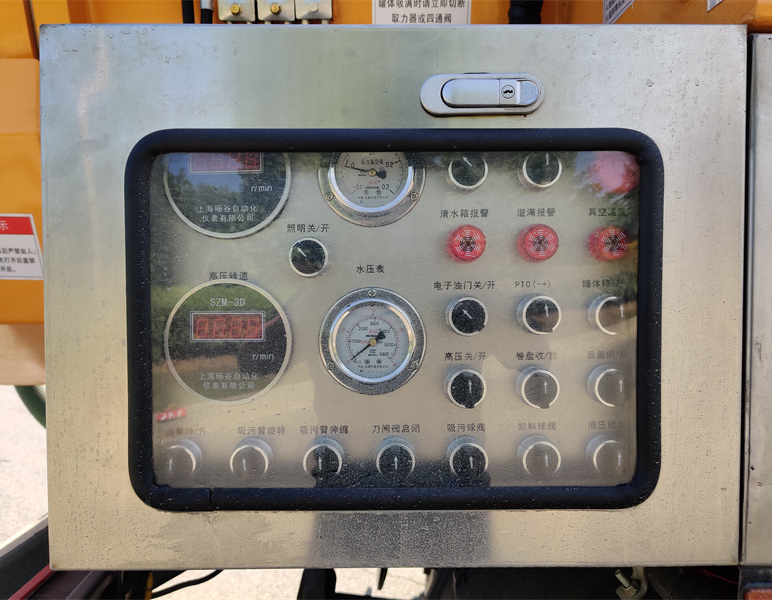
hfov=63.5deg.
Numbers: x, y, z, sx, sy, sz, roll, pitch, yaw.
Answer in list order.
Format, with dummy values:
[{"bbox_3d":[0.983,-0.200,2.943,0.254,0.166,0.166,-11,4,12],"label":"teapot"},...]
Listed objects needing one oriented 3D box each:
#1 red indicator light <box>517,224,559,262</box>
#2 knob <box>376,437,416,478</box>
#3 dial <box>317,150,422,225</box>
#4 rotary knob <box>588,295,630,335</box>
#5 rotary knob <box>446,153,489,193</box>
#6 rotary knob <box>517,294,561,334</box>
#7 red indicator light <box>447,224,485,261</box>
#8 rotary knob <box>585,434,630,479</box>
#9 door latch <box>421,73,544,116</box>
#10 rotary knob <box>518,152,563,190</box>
[{"bbox_3d":[0.117,-0.043,0.479,0.029,0.029,0.019,0,2,0],"label":"red indicator light"},{"bbox_3d":[0.008,0.123,0.479,0.030,0.030,0.028,0,2,0],"label":"knob"},{"bbox_3d":[-0.011,-0.099,0.477,0.084,0.084,0.020,0,2,0],"label":"dial"},{"bbox_3d":[0.173,0.011,0.476,0.030,0.030,0.028,0,2,0],"label":"rotary knob"},{"bbox_3d":[0.062,-0.098,0.473,0.030,0.030,0.028,0,2,0],"label":"rotary knob"},{"bbox_3d":[0.118,0.011,0.476,0.030,0.030,0.028,0,2,0],"label":"rotary knob"},{"bbox_3d":[0.062,-0.043,0.479,0.029,0.029,0.019,0,2,0],"label":"red indicator light"},{"bbox_3d":[0.172,0.122,0.479,0.030,0.030,0.028,0,2,0],"label":"rotary knob"},{"bbox_3d":[0.065,-0.140,0.426,0.085,0.029,0.016,0,2,0],"label":"door latch"},{"bbox_3d":[0.117,-0.099,0.473,0.030,0.030,0.028,0,2,0],"label":"rotary knob"}]

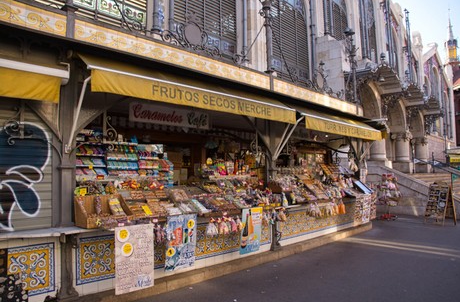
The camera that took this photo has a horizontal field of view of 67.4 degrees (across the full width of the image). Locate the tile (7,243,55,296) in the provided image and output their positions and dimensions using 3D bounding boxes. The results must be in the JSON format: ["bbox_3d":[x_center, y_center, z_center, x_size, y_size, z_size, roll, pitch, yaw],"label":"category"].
[{"bbox_3d":[-2.100,1.265,3.654,0.480,0.520,0.040,3,-6,-45],"label":"tile"}]

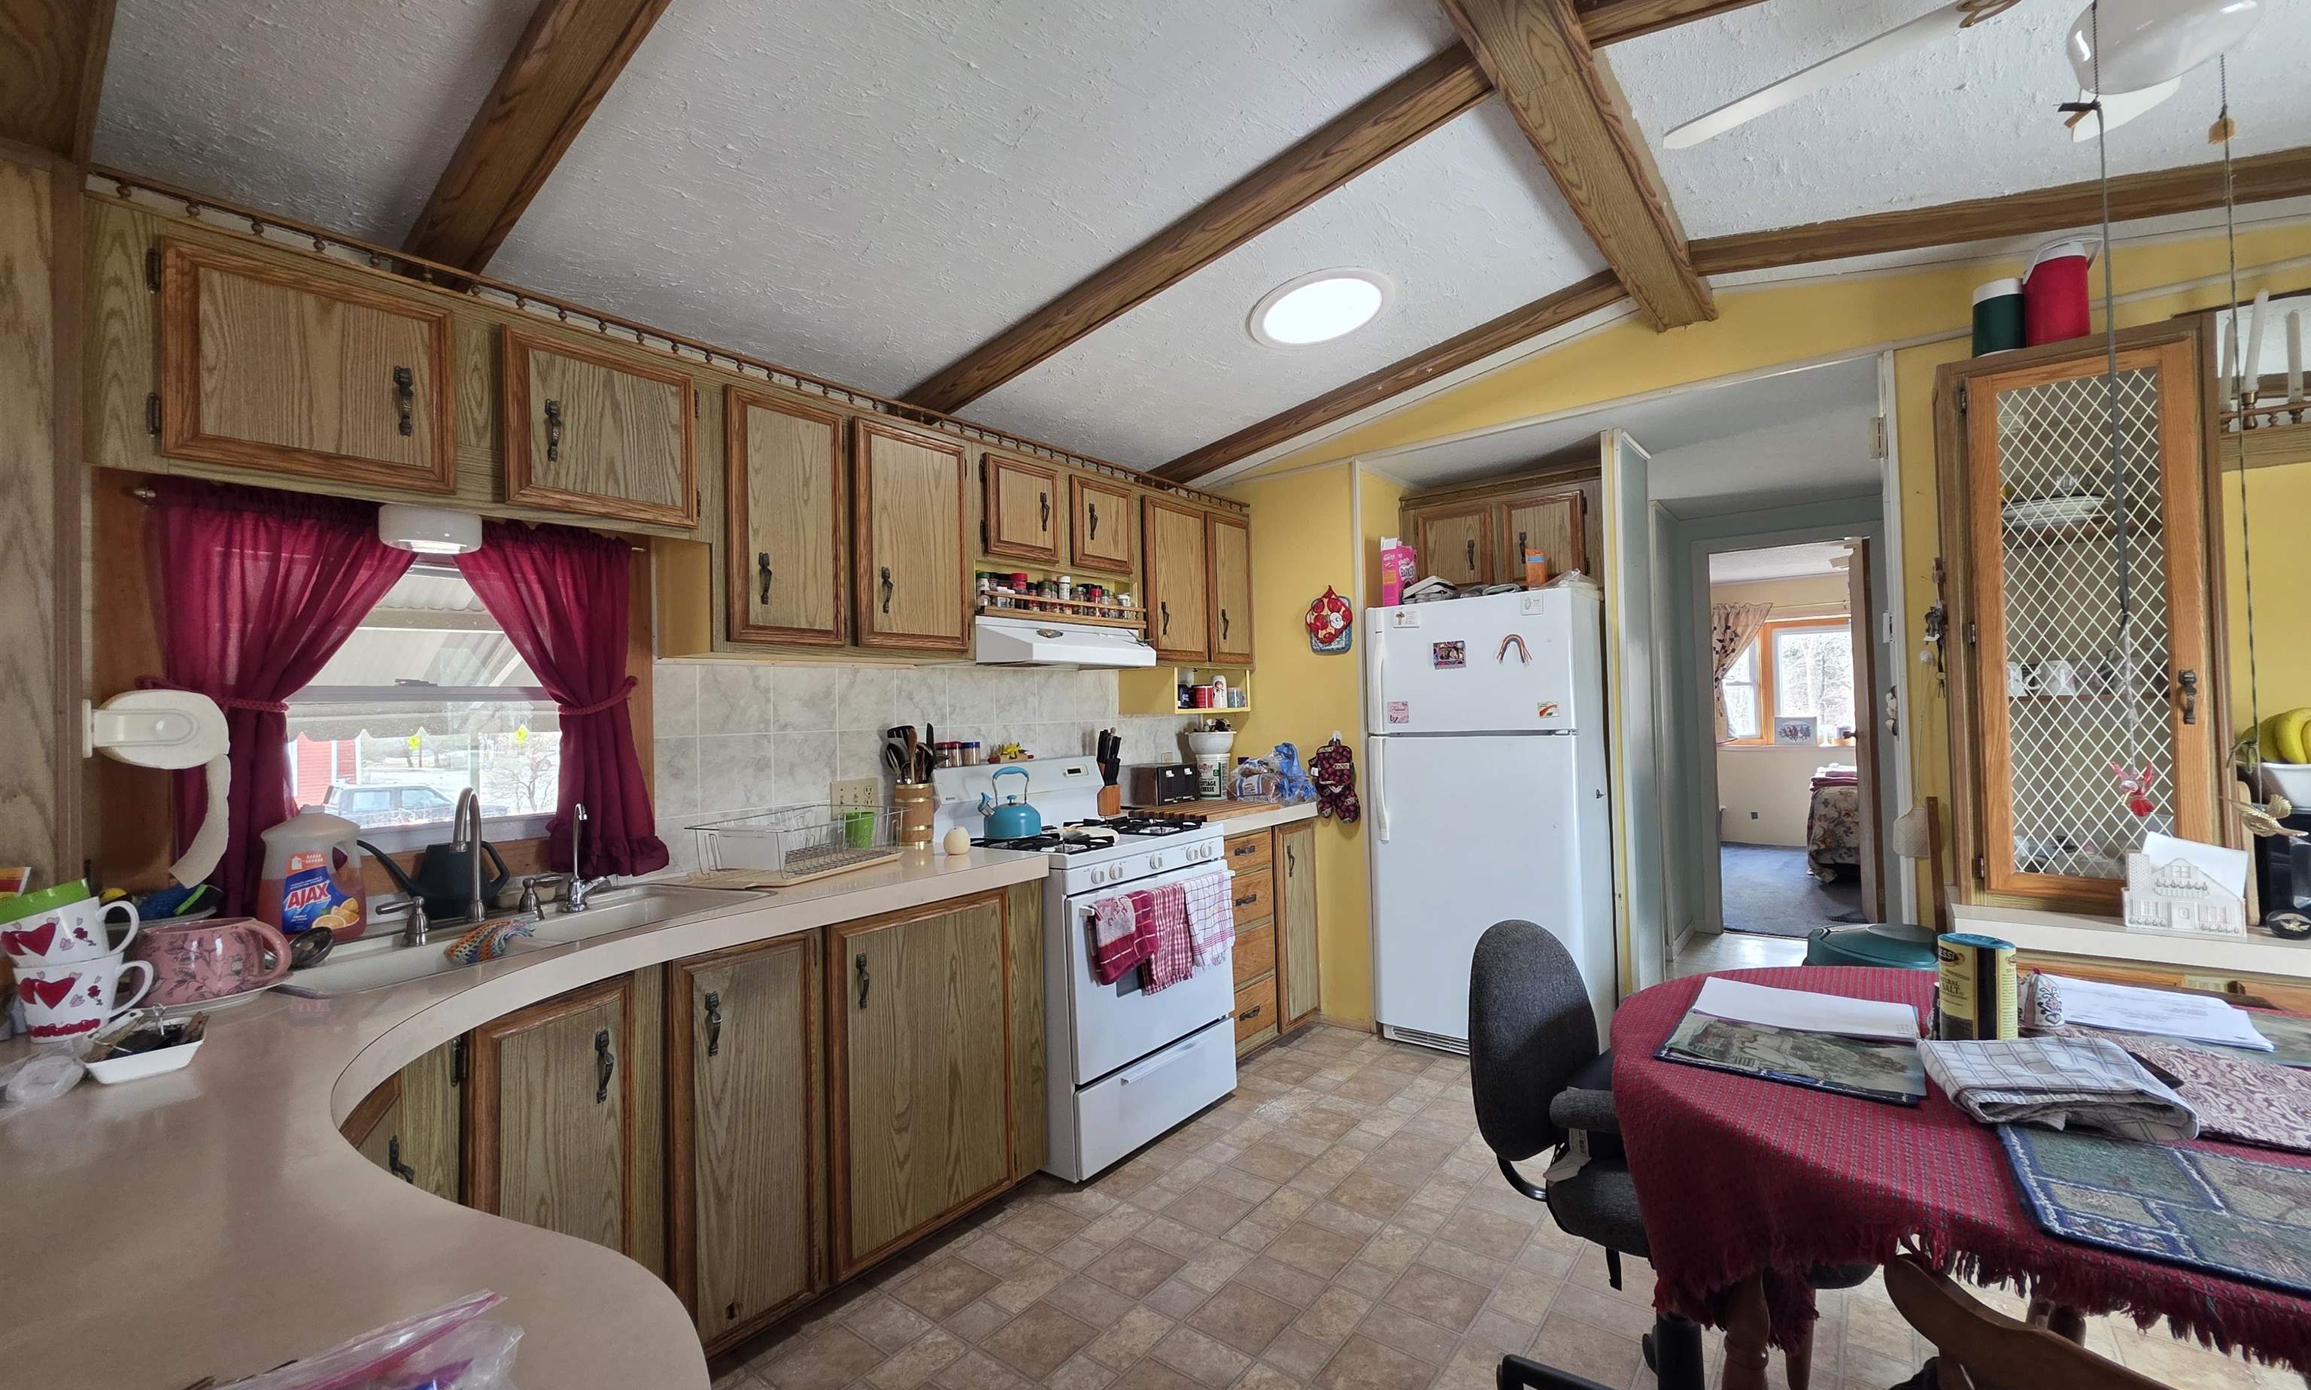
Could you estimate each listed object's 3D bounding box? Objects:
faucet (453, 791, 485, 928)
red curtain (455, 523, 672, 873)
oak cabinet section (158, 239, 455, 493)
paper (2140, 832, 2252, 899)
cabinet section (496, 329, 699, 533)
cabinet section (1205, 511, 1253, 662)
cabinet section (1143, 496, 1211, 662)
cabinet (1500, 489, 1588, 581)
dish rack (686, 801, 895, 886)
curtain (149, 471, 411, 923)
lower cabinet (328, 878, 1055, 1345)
[{"bbox_3d":[-1.385,0.327,1.757,0.050,0.270,0.175,-1,-1,-29],"label":"faucet"},{"bbox_3d":[-1.397,0.021,2.068,0.105,0.835,0.410,-2,-1,41],"label":"red curtain"},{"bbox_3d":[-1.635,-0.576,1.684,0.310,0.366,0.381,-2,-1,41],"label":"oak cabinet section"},{"bbox_3d":[2.227,0.384,1.864,0.145,0.140,0.020,11,7,40],"label":"paper"},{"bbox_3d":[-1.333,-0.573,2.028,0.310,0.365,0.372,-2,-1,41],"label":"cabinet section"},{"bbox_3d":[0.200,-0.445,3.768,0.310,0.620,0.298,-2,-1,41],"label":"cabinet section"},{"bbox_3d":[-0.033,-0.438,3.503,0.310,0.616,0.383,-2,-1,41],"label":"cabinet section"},{"bbox_3d":[1.610,-0.602,3.508,0.350,0.355,0.290,-2,-1,40],"label":"cabinet"},{"bbox_3d":[-0.919,0.391,2.275,0.350,0.145,0.470,-2,-1,19],"label":"dish rack"},{"bbox_3d":[-1.665,0.028,1.694,0.090,0.820,0.390,-2,-1,40],"label":"curtain"},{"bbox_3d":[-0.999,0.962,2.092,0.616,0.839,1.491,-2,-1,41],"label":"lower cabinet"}]

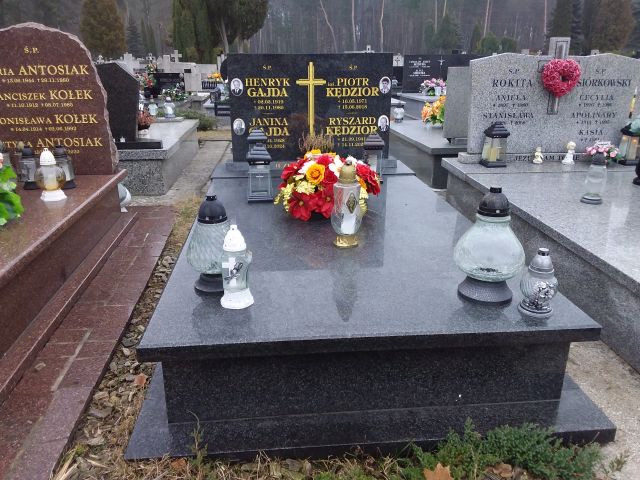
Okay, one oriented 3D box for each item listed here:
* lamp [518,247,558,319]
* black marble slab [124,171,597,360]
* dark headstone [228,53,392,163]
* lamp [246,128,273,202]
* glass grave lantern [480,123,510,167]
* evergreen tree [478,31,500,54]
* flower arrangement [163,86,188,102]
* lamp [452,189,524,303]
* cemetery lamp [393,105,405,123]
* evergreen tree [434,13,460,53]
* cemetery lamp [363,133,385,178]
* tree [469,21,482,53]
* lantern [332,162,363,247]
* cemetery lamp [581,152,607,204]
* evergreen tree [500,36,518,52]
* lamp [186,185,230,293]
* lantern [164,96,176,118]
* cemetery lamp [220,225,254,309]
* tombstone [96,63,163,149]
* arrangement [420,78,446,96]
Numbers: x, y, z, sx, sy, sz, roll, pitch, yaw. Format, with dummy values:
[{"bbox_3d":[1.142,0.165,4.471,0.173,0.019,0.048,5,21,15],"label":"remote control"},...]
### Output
[{"bbox_3d":[0.693,0.128,1.628,0.109,0.211,0.109,-1,20,-5],"label":"lamp"},{"bbox_3d":[0.062,-0.043,2.149,1.180,0.038,1.812,-2,20,-5],"label":"black marble slab"},{"bbox_3d":[-0.053,-0.794,3.128,0.956,0.624,0.080,-2,20,-5],"label":"dark headstone"},{"bbox_3d":[-0.333,-0.397,2.861,0.131,0.347,0.131,-1,20,-5],"label":"lamp"},{"bbox_3d":[1.107,-0.601,3.273,0.133,0.266,0.133,-2,20,-5],"label":"glass grave lantern"},{"bbox_3d":[8.834,-9.874,27.360,1.043,2.126,1.043,-2,20,-5],"label":"evergreen tree"},{"bbox_3d":[-2.059,-2.061,7.298,0.354,0.183,0.236,-2,20,-5],"label":"flower arrangement"},{"bbox_3d":[0.573,0.007,1.731,0.228,0.366,0.228,-1,20,-5],"label":"lamp"},{"bbox_3d":[0.842,-1.345,5.486,0.116,0.165,0.116,-2,20,-5],"label":"cemetery lamp"},{"bbox_3d":[8.125,-12.492,32.778,1.671,3.510,1.671,-1,20,-5],"label":"evergreen tree"},{"bbox_3d":[0.300,-0.466,2.886,0.124,0.264,0.124,-2,20,-5],"label":"cemetery lamp"},{"bbox_3d":[9.243,-11.414,30.667,0.840,2.930,0.840,-1,20,-5],"label":"tree"},{"bbox_3d":[0.116,-0.154,2.178,0.134,0.361,0.134,-1,20,-5],"label":"lantern"},{"bbox_3d":[1.331,-0.303,2.502,0.112,0.229,0.112,-2,20,-5],"label":"cemetery lamp"},{"bbox_3d":[10.413,-10.133,28.511,1.000,2.000,1.000,-1,20,-5],"label":"evergreen tree"},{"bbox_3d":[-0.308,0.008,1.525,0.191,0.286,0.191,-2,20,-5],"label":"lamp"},{"bbox_3d":[-1.685,-1.486,5.800,0.130,0.224,0.130,-1,20,-5],"label":"lantern"},{"bbox_3d":[-0.234,0.070,1.440,0.102,0.228,0.102,-2,20,-5],"label":"cemetery lamp"},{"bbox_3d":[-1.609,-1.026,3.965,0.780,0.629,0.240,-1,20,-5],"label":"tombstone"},{"bbox_3d":[1.806,-2.415,8.111,0.425,0.307,0.319,-2,20,-5],"label":"arrangement"}]

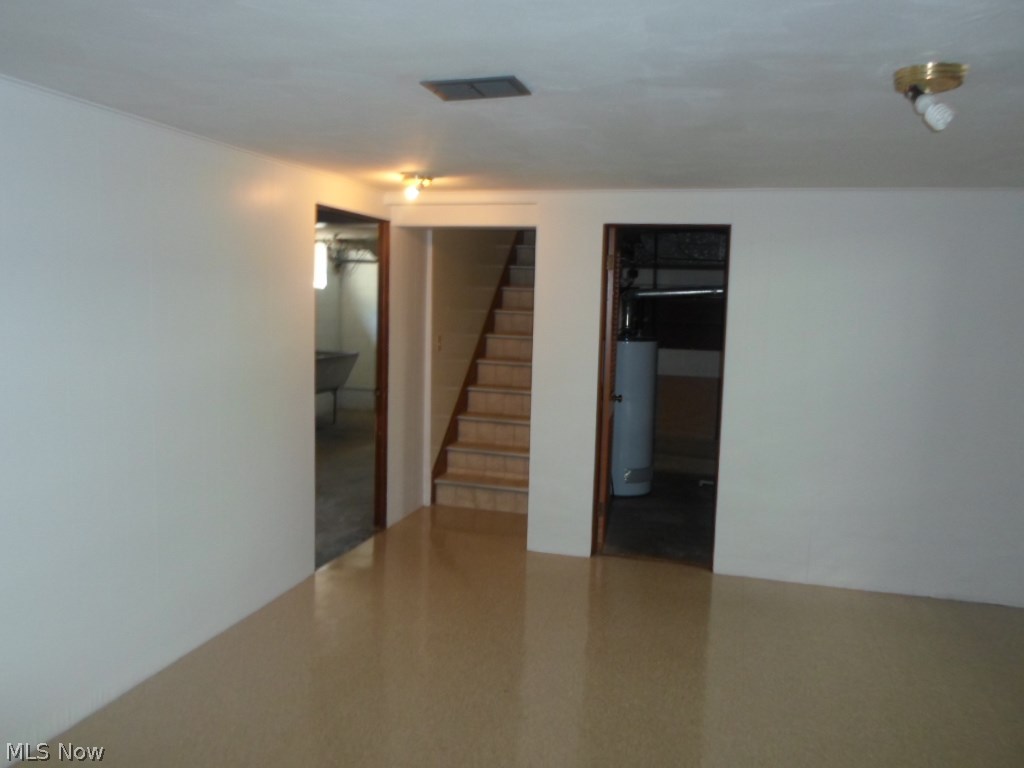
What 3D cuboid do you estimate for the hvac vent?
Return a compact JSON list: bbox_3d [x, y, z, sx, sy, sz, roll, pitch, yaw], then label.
[{"bbox_3d":[-0.109,-0.926,2.316,0.300,0.022,0.201,3,7,17],"label":"hvac vent"}]

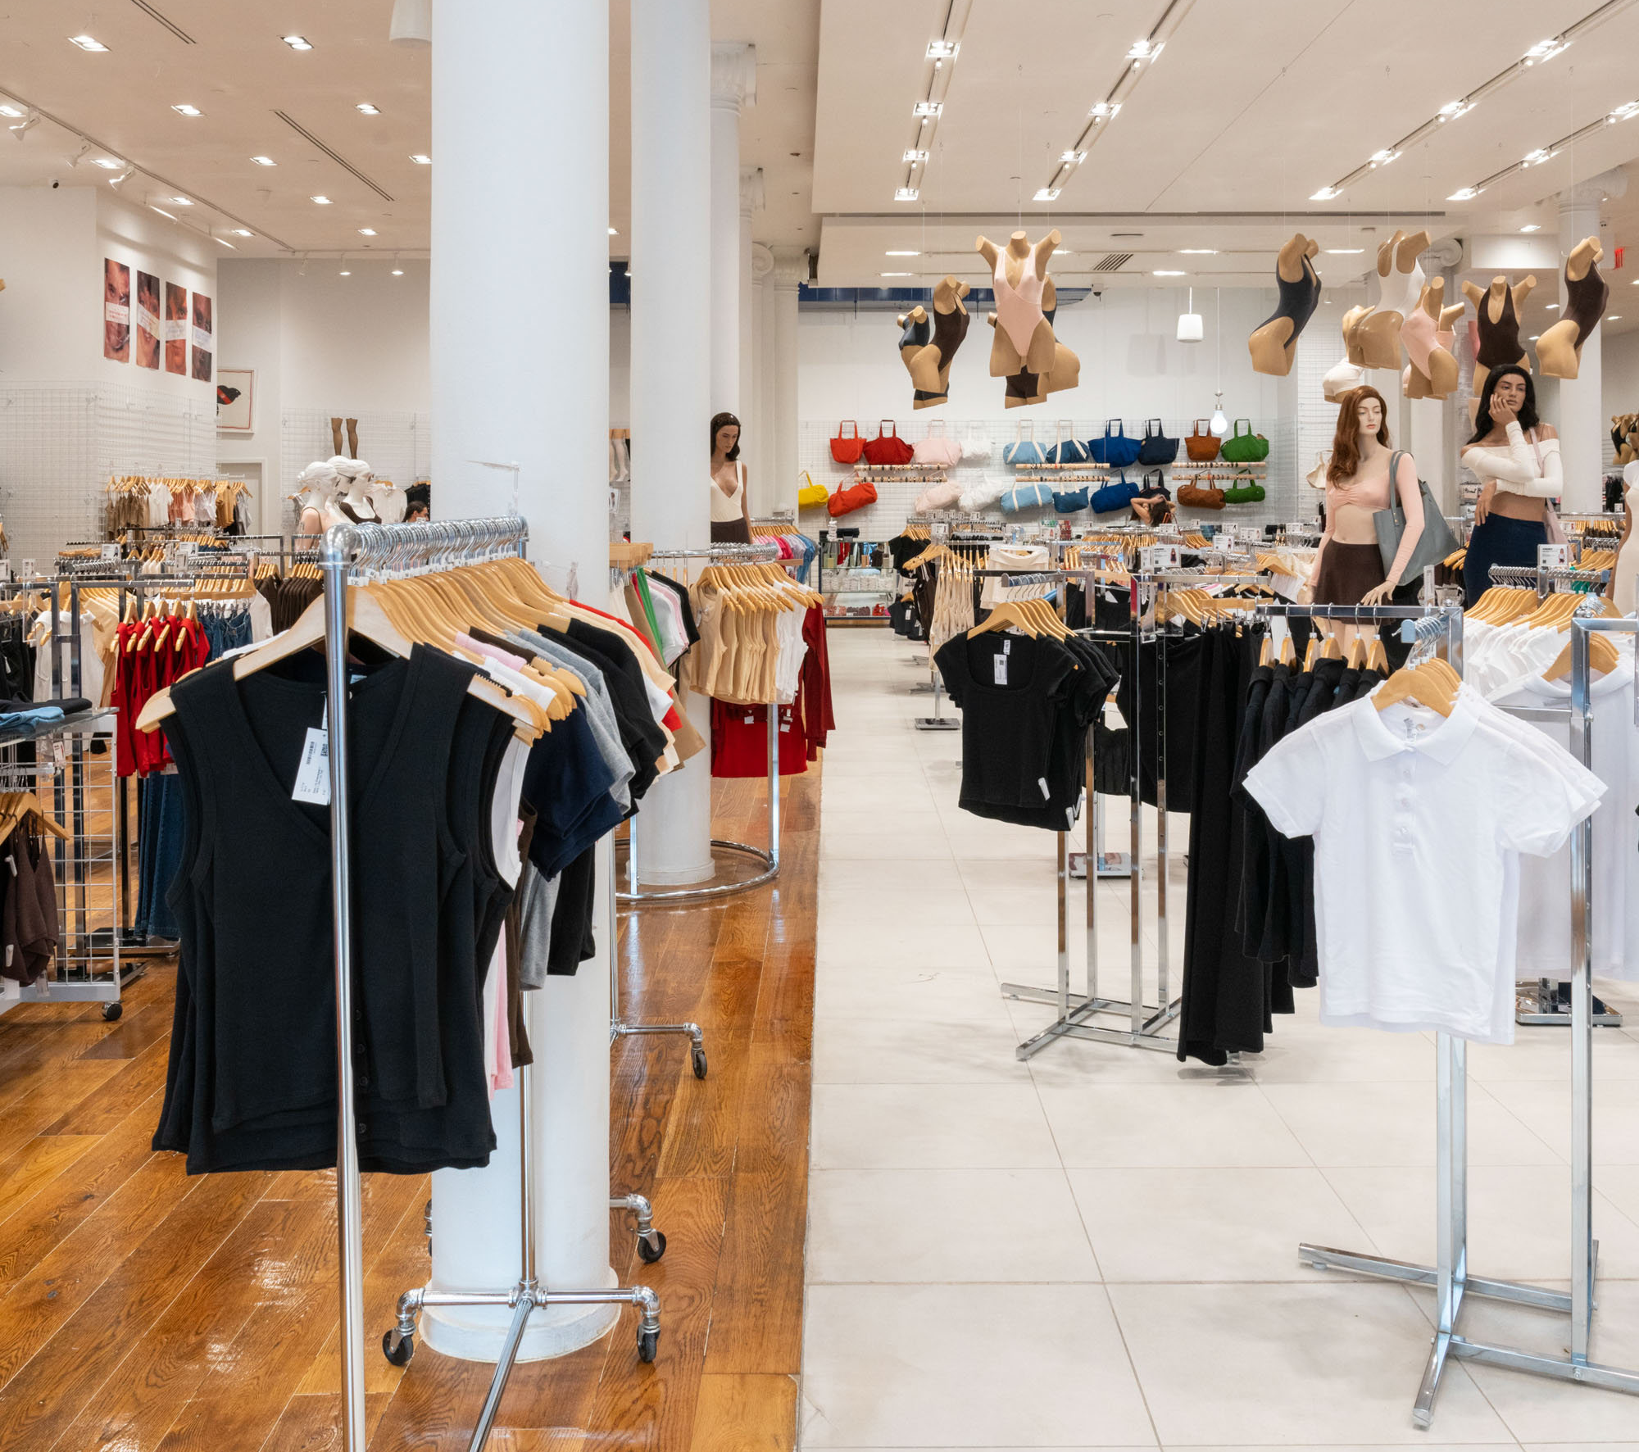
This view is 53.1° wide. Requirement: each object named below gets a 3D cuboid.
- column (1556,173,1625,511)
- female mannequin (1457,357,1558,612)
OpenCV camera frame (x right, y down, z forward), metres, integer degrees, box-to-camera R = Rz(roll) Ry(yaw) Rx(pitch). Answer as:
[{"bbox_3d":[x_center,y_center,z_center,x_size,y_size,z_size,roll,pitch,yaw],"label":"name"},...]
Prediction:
[{"bbox_3d":[6.508,-2.600,14.000,0.550,4.300,0.550,0,5,0],"label":"column"},{"bbox_3d":[3.089,-0.731,7.364,0.480,1.760,0.380,1,4,13],"label":"female mannequin"}]

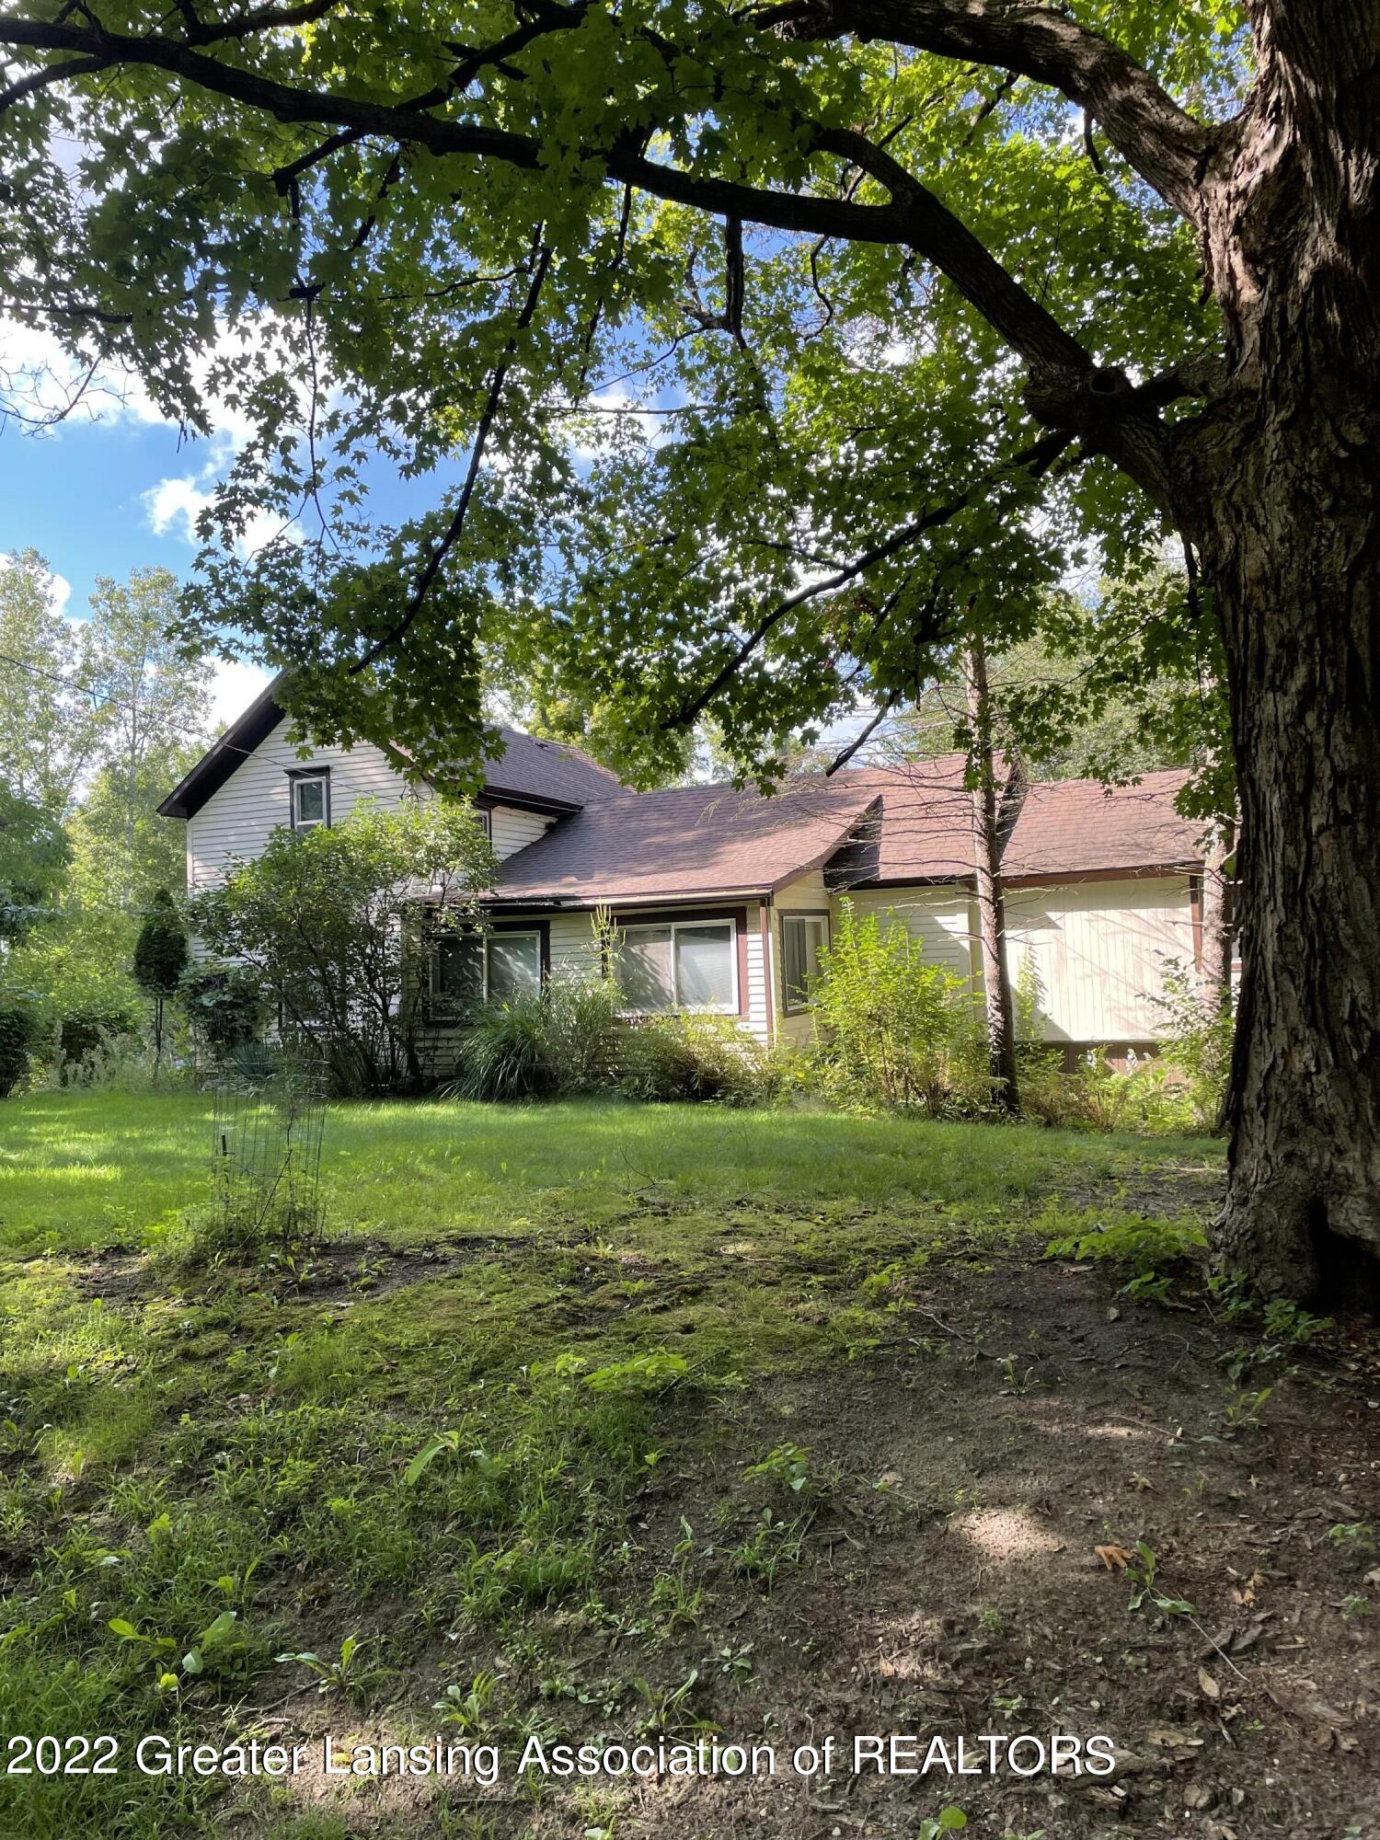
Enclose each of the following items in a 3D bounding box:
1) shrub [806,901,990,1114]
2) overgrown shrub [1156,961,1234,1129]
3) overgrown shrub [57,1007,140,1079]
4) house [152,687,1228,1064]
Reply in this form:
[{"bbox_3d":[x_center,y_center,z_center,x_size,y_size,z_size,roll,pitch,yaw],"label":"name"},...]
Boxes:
[{"bbox_3d":[2.525,1.057,16.800,1.950,2.500,1.750,-3,-2,22],"label":"shrub"},{"bbox_3d":[5.457,1.347,14.800,1.050,1.850,1.000,-3,-2,22],"label":"overgrown shrub"},{"bbox_3d":[-10.615,2.257,24.800,1.350,1.400,1.200,-3,-2,22],"label":"overgrown shrub"},{"bbox_3d":[0.427,-0.869,24.284,16.500,6.850,9.100,-3,-2,22],"label":"house"}]

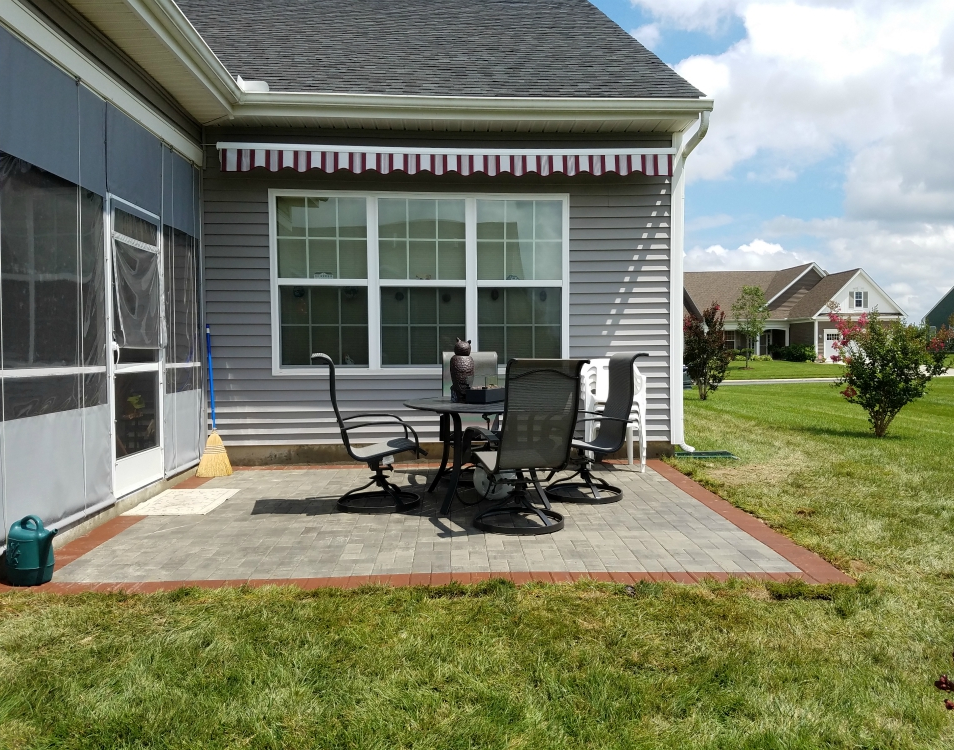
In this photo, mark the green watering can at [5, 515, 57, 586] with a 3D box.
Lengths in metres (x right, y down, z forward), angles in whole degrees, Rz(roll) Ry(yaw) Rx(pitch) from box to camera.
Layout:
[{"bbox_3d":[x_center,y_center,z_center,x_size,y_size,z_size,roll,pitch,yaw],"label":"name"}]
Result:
[{"bbox_3d":[-2.265,0.885,3.826,0.285,0.341,0.215,1,2,16],"label":"green watering can"}]

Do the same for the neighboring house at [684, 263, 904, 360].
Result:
[{"bbox_3d":[21.441,-4.944,59.992,16.803,7.514,15.000,0,2,-3],"label":"neighboring house"}]

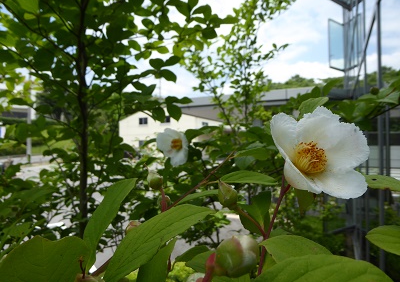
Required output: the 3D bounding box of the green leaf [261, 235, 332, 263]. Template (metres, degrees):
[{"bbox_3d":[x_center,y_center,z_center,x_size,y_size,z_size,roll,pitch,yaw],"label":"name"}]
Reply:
[{"bbox_3d":[0.057,0.064,0.165,0.055,0.012,0.034,18,34,6],"label":"green leaf"}]

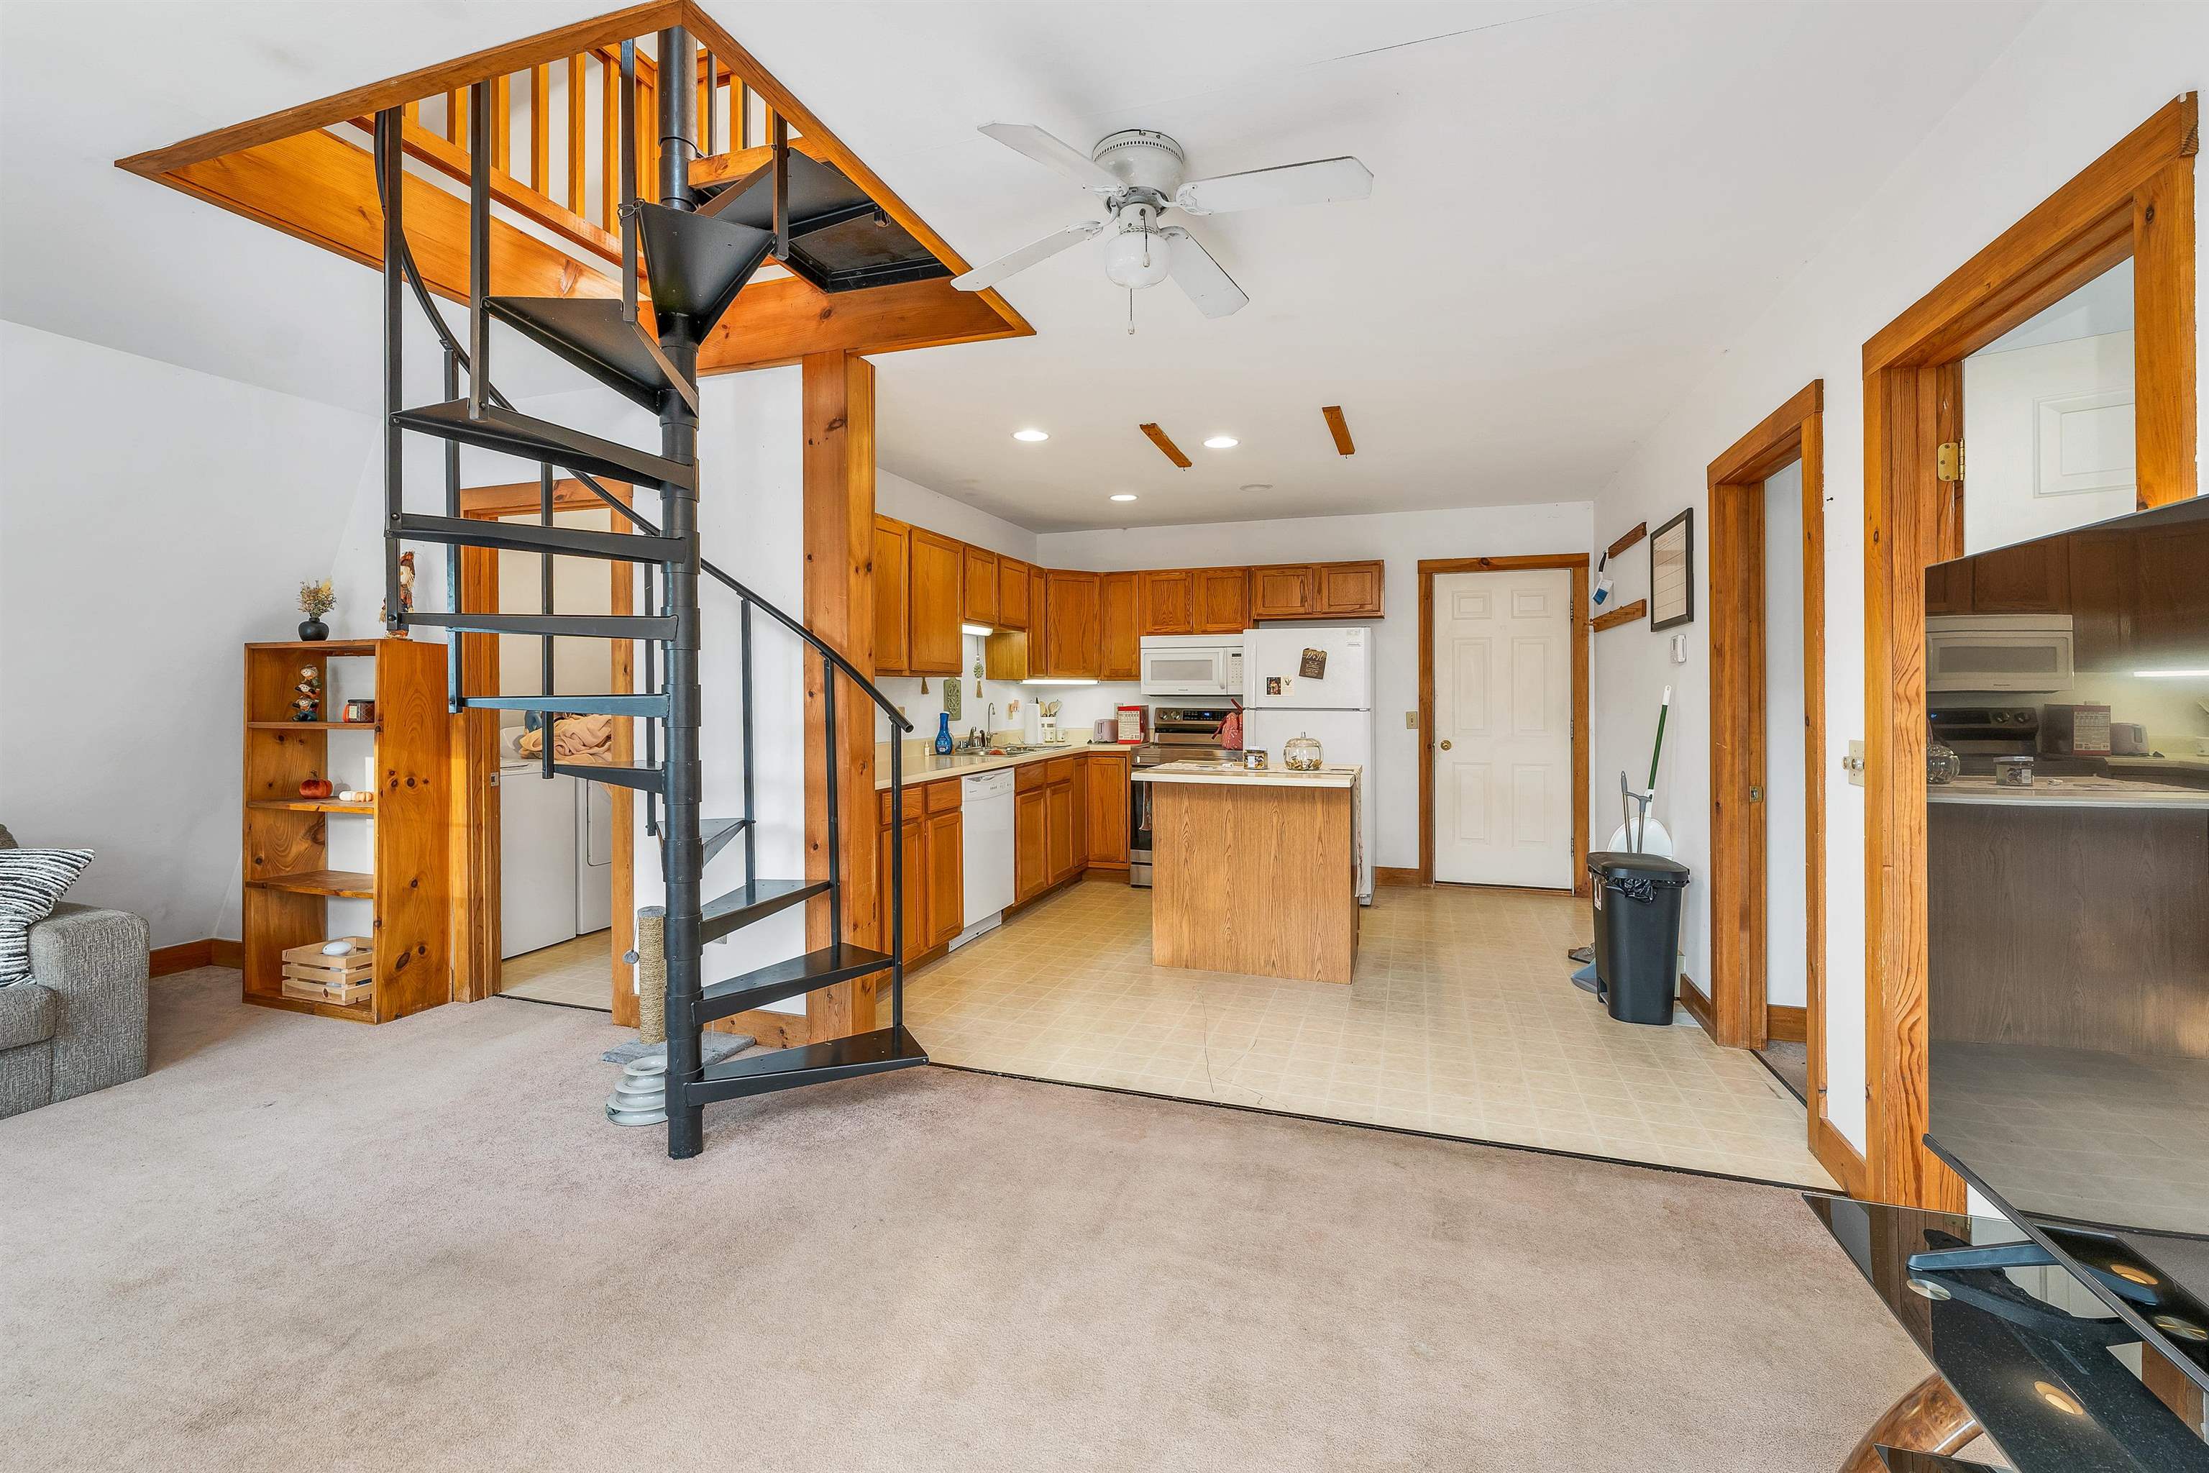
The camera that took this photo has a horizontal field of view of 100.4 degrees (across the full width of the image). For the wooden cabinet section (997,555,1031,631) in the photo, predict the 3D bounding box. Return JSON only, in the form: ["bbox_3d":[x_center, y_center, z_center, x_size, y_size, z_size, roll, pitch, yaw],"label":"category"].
[{"bbox_3d":[-0.725,-0.906,5.899,0.325,0.451,0.502,1,2,19],"label":"wooden cabinet section"}]

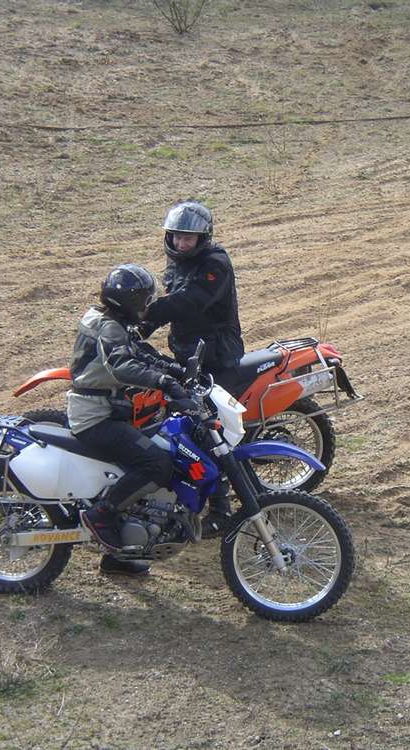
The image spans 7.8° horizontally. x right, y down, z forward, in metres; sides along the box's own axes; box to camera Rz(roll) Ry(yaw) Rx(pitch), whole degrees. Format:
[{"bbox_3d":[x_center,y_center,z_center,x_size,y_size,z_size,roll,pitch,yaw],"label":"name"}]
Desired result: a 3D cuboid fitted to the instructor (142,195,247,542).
[{"bbox_3d":[-0.058,-0.081,17.148,0.660,1.817,0.780,-7,17,-26],"label":"instructor"}]

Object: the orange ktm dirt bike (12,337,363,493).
[{"bbox_3d":[-0.174,0.221,17.289,2.265,1.220,0.840,-4,18,-16],"label":"orange ktm dirt bike"}]

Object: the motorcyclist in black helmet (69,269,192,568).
[{"bbox_3d":[-0.332,0.327,15.431,0.680,1.780,0.740,5,16,15],"label":"motorcyclist in black helmet"}]

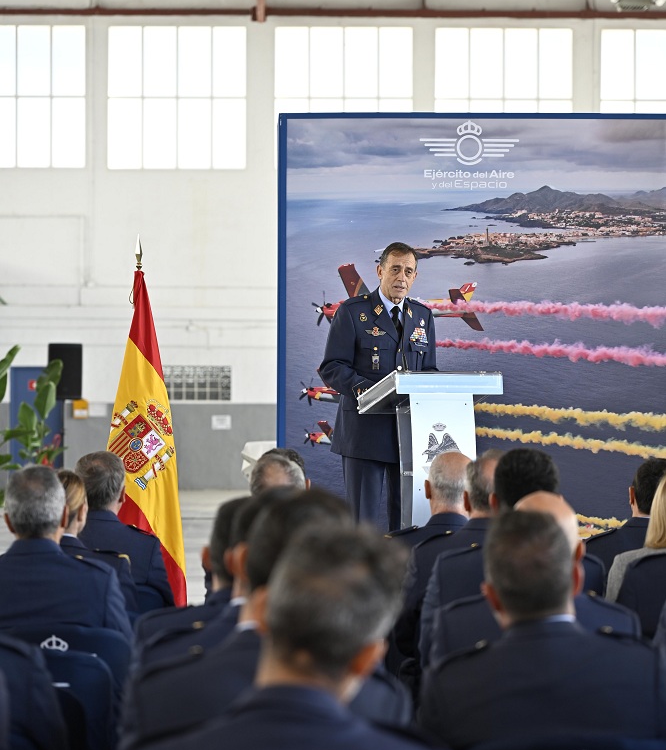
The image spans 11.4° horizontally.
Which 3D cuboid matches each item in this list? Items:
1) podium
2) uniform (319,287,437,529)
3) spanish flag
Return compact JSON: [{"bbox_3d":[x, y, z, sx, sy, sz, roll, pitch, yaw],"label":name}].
[{"bbox_3d":[0.417,0.580,14.250,0.510,1.190,0.420,0,0,-25],"label":"podium"},{"bbox_3d":[0.200,0.385,14.650,0.560,1.520,0.410,0,0,-25],"label":"uniform"},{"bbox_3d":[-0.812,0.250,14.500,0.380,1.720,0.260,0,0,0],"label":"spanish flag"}]

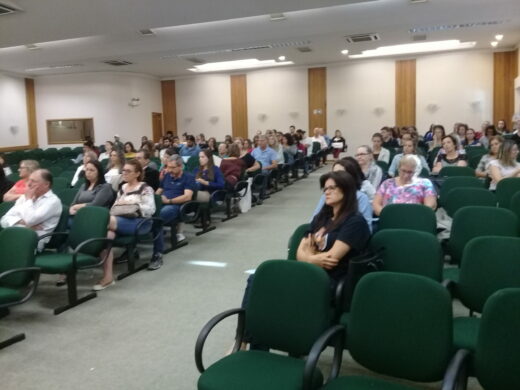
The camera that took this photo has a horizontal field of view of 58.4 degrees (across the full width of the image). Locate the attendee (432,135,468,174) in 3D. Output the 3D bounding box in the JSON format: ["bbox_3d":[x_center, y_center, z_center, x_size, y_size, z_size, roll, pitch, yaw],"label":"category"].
[{"bbox_3d":[2.950,-0.278,7.193,0.520,1.290,0.800,1,5,22],"label":"attendee"}]

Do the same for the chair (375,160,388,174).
[{"bbox_3d":[1.899,-0.091,7.732,0.550,0.880,0.600,0,5,19],"label":"chair"}]

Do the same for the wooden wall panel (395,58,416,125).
[{"bbox_3d":[4.357,-2.497,13.885,0.580,2.962,0.060,0,6,19],"label":"wooden wall panel"}]

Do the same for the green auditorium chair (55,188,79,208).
[{"bbox_3d":[-2.661,0.410,5.889,0.560,0.880,0.620,1,5,27],"label":"green auditorium chair"}]

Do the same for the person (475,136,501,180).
[{"bbox_3d":[3.507,-0.266,7.001,0.500,1.270,0.800,1,5,24],"label":"person"}]

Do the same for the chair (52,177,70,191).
[{"bbox_3d":[-3.535,0.128,7.790,0.580,0.850,0.620,2,6,29],"label":"chair"}]

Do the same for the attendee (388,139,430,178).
[{"bbox_3d":[2.393,-0.270,7.387,0.520,1.270,0.800,1,5,23],"label":"attendee"}]

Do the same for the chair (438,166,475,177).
[{"bbox_3d":[2.546,0.100,6.128,0.560,0.880,0.620,1,6,31],"label":"chair"}]

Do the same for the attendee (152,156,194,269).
[{"bbox_3d":[-1.181,0.133,5.952,0.530,1.280,0.920,0,5,14],"label":"attendee"}]

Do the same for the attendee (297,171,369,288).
[{"bbox_3d":[0.340,0.478,3.240,0.820,1.268,0.520,-6,7,-45],"label":"attendee"}]

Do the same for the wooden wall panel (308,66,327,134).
[{"bbox_3d":[2.197,-3.035,17.616,0.700,3.503,0.060,0,6,19],"label":"wooden wall panel"}]

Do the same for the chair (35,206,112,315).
[{"bbox_3d":[-1.727,0.598,4.394,0.570,0.870,0.620,2,6,29],"label":"chair"}]

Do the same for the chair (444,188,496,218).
[{"bbox_3d":[2.026,0.365,4.648,0.580,0.850,0.620,2,6,29],"label":"chair"}]

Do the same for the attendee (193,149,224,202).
[{"bbox_3d":[-0.830,-0.051,7.050,0.500,1.242,0.780,1,5,30],"label":"attendee"}]

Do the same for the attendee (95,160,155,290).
[{"bbox_3d":[-1.490,0.260,5.170,0.500,1.284,0.820,2,6,36],"label":"attendee"}]

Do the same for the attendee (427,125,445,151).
[{"bbox_3d":[3.342,-0.689,8.835,0.480,1.258,0.800,1,6,29],"label":"attendee"}]

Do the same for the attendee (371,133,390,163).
[{"bbox_3d":[1.833,-0.335,7.336,0.480,1.264,0.800,1,6,29],"label":"attendee"}]

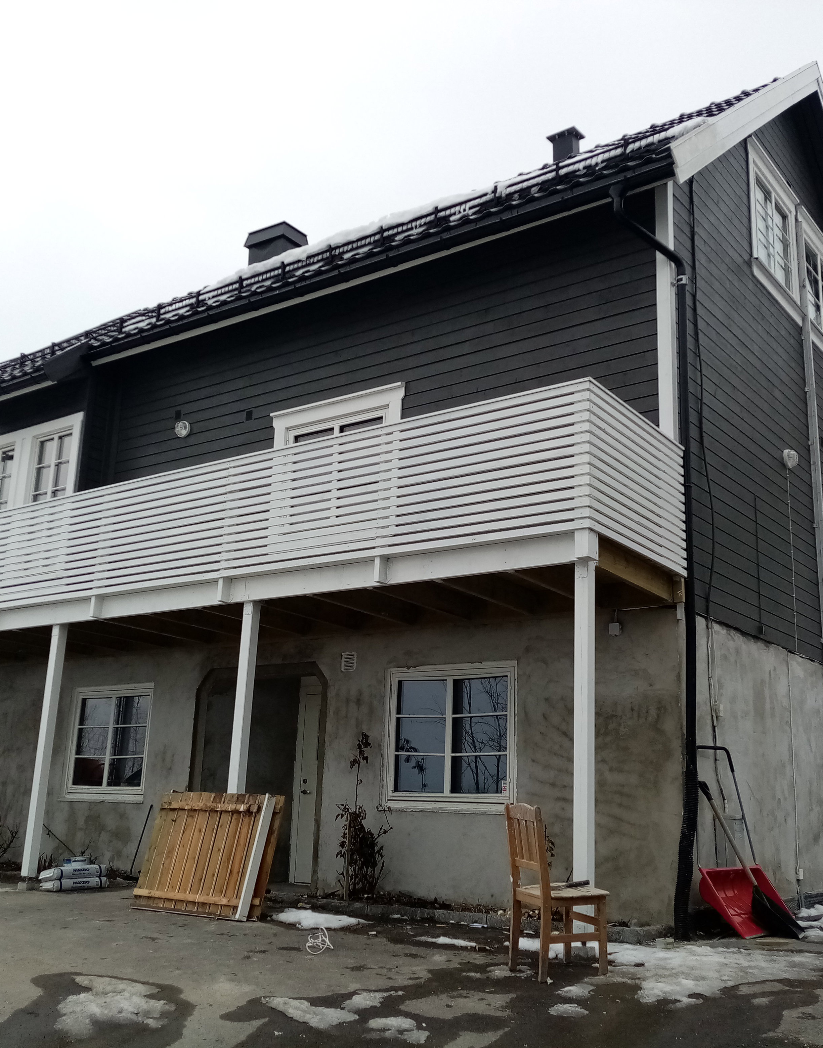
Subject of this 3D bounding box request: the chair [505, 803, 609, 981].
[{"bbox_3d":[0.852,2.133,6.165,0.490,0.930,0.410,9,-16,-26],"label":"chair"}]

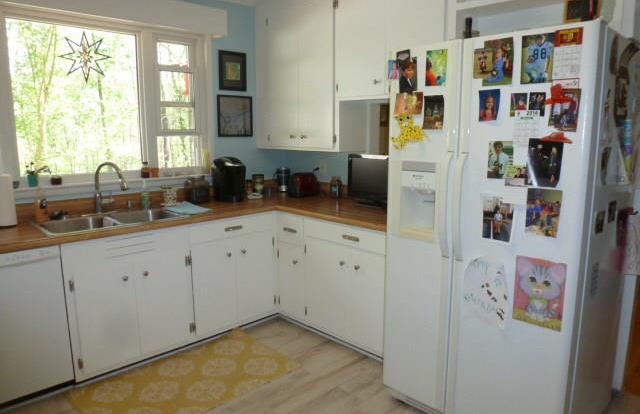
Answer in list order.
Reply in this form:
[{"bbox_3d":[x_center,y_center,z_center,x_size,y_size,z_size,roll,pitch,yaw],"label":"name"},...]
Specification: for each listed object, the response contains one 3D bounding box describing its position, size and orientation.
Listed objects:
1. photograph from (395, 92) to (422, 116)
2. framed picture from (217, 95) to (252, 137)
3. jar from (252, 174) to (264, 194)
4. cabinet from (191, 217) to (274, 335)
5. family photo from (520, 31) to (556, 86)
[{"bbox_3d":[0.419,-0.488,2.101,0.010,0.102,0.152,-9,14,-44],"label":"photograph"},{"bbox_3d":[-0.720,-0.767,3.771,0.350,0.345,0.020,-9,13,-44],"label":"framed picture"},{"bbox_3d":[-0.510,-0.188,3.644,0.095,0.170,0.095,-9,13,-43],"label":"jar"},{"bbox_3d":[-0.752,0.414,3.181,0.670,0.790,0.610,-9,13,-43],"label":"cabinet"},{"bbox_3d":[0.819,-0.557,1.675,0.010,0.178,0.123,-9,13,-44],"label":"family photo"}]

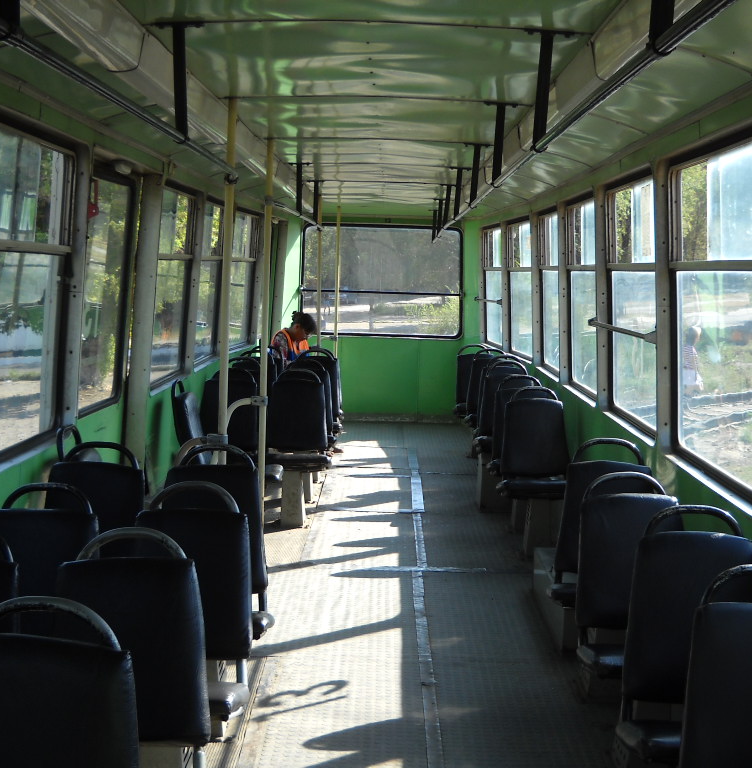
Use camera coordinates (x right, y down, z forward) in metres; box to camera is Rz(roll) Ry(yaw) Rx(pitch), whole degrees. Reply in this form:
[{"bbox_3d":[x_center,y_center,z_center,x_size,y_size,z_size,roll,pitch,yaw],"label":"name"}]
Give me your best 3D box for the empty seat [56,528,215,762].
[{"bbox_3d":[-0.619,0.662,2.825,0.420,0.570,0.480,2,5,1],"label":"empty seat"}]

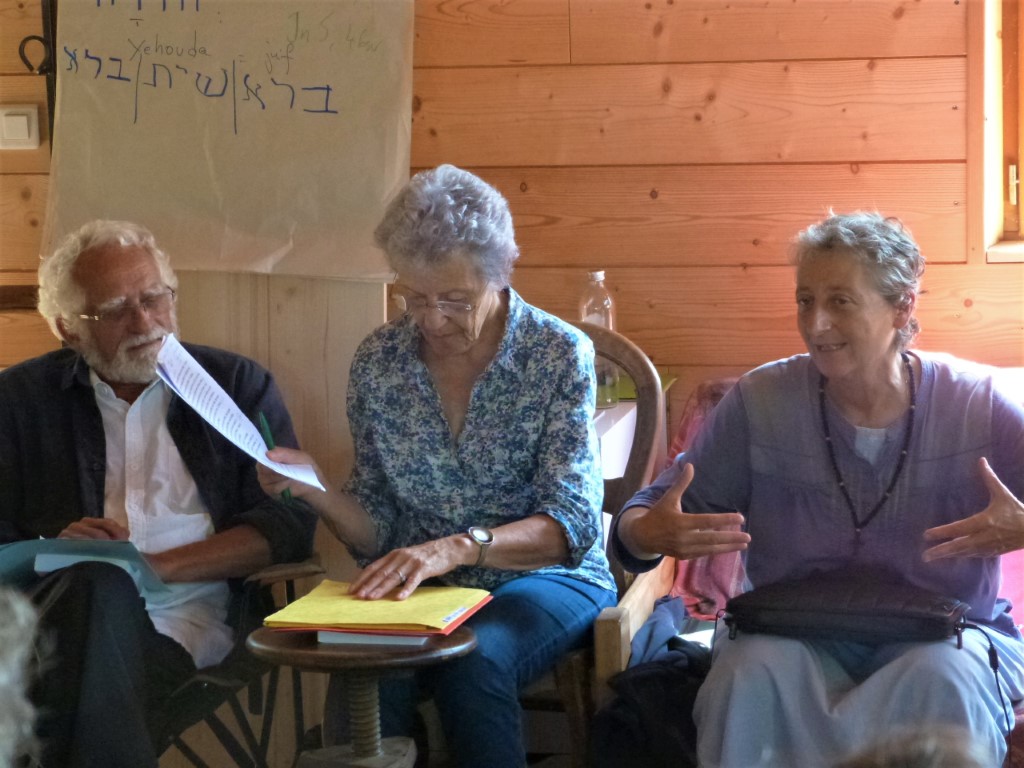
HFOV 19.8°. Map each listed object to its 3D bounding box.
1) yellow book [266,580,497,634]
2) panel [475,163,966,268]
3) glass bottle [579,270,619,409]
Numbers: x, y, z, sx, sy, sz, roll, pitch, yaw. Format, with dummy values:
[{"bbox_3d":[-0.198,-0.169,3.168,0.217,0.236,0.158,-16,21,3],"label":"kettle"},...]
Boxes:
[{"bbox_3d":[-0.181,0.304,4.000,0.240,0.018,0.280,1,7,17],"label":"yellow book"},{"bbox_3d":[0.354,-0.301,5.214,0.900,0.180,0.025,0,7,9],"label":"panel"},{"bbox_3d":[0.146,-0.076,4.930,0.067,0.231,0.067,-1,7,0],"label":"glass bottle"}]

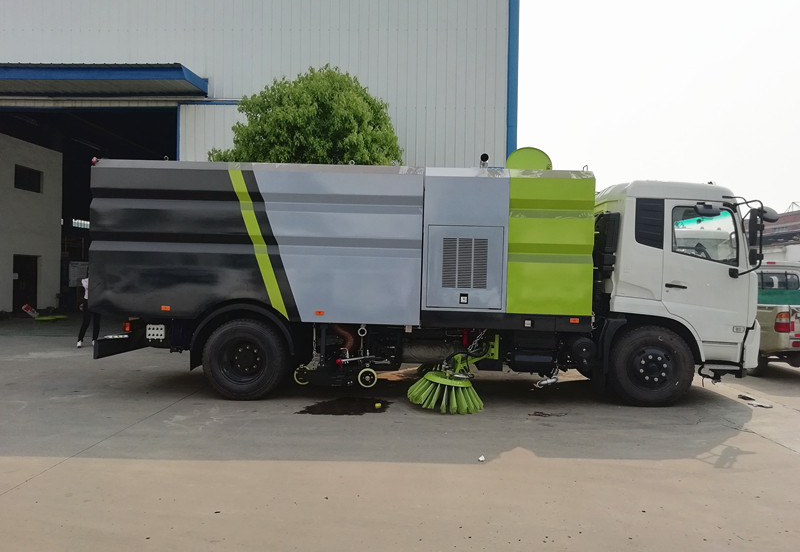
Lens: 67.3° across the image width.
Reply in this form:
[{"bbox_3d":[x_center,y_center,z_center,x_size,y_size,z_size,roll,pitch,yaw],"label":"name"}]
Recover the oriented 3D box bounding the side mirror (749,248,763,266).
[{"bbox_3d":[4.189,-0.218,7.080,0.120,0.200,0.200,1,0,13],"label":"side mirror"}]

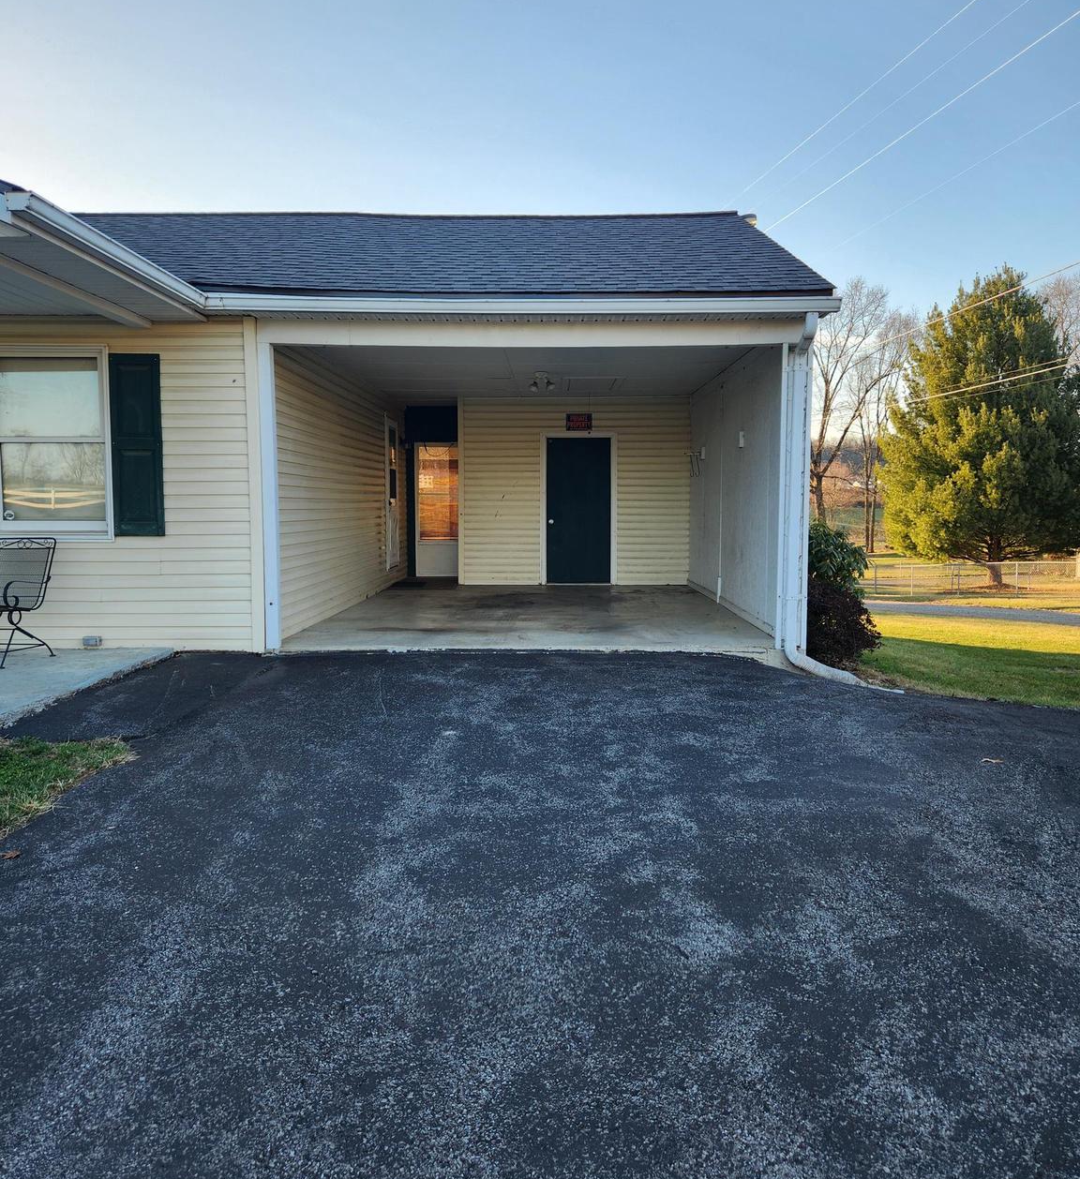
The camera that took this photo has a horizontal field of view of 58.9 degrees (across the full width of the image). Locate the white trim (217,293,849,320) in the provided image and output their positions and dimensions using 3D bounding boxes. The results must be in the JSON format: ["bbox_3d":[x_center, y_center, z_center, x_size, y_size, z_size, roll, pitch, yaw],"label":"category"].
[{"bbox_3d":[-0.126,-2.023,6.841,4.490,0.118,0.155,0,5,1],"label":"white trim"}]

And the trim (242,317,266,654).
[{"bbox_3d":[-2.174,-0.777,7.324,0.100,2.562,0.050,0,5,1],"label":"trim"}]

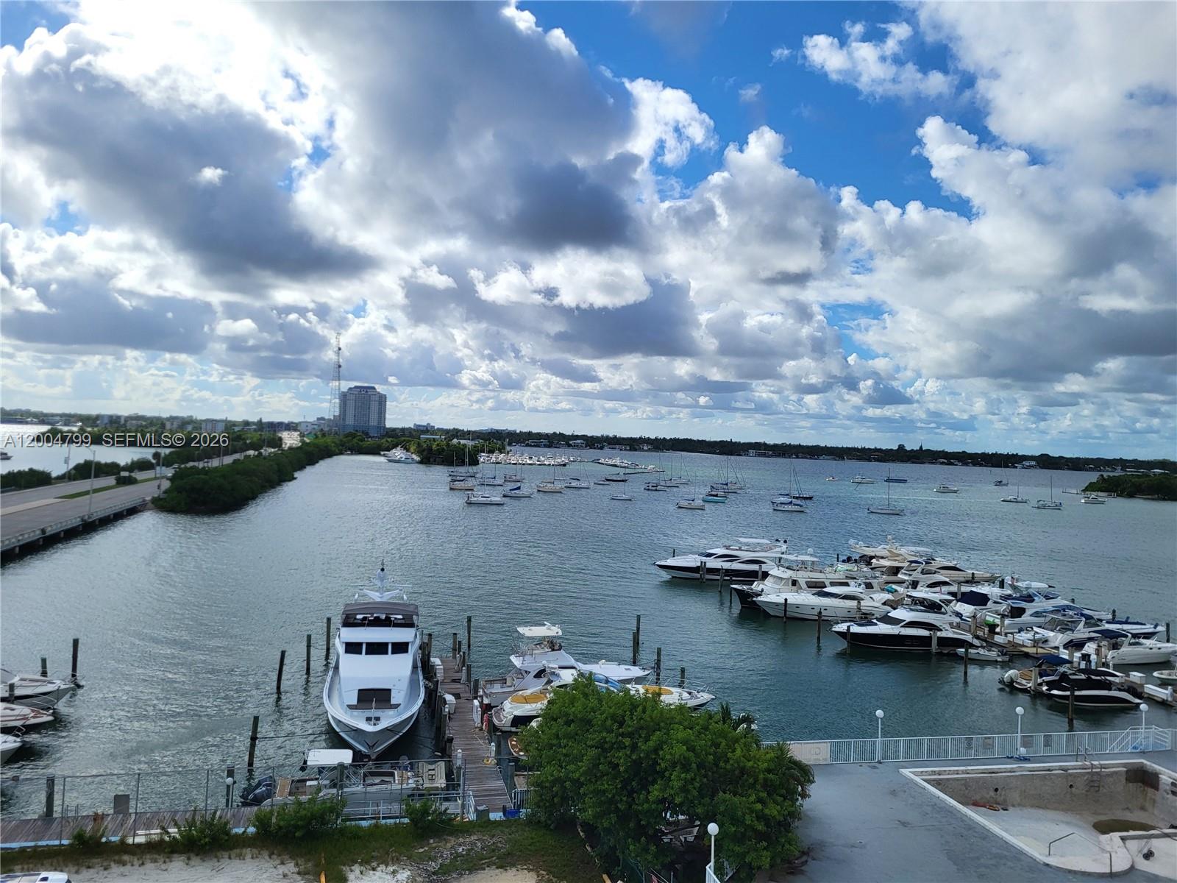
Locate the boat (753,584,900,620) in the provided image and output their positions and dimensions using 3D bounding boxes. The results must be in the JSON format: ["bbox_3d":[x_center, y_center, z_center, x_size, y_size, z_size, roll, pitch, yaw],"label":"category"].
[{"bbox_3d":[25.324,16.590,92.970,17.050,3.700,4.400,2,0,-13],"label":"boat"}]

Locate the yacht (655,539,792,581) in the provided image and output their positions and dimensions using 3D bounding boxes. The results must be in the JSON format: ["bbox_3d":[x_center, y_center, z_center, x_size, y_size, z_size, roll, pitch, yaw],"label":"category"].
[{"bbox_3d":[18.457,15.882,120.300,19.000,5.400,4.900,2,1,-9],"label":"yacht"}]

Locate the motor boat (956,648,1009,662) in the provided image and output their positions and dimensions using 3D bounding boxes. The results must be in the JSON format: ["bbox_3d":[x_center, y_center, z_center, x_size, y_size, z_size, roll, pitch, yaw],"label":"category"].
[{"bbox_3d":[35.615,19.130,80.000,4.600,1.150,1.800,2,1,0],"label":"motor boat"}]

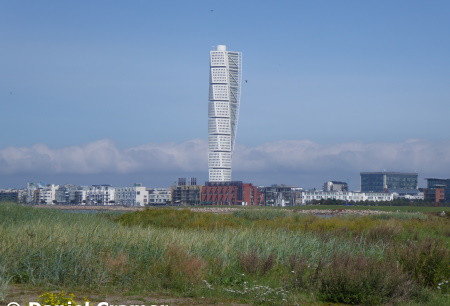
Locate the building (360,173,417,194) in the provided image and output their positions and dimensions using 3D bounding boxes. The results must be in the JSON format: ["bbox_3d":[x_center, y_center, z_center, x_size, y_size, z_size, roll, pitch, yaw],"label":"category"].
[{"bbox_3d":[188.630,41.460,1180.000,62.000,37.480,22.000,-1,-3,20],"label":"building"}]

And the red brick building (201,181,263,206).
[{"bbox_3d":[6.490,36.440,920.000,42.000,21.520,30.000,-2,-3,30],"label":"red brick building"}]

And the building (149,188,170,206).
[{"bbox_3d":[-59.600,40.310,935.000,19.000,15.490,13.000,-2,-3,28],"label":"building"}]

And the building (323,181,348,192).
[{"bbox_3d":[151.240,54.640,1400.000,26.000,32.740,20.000,1,-3,-15],"label":"building"}]

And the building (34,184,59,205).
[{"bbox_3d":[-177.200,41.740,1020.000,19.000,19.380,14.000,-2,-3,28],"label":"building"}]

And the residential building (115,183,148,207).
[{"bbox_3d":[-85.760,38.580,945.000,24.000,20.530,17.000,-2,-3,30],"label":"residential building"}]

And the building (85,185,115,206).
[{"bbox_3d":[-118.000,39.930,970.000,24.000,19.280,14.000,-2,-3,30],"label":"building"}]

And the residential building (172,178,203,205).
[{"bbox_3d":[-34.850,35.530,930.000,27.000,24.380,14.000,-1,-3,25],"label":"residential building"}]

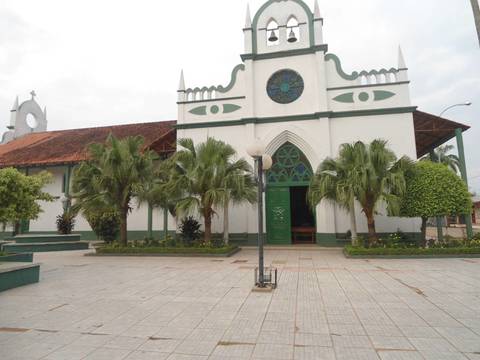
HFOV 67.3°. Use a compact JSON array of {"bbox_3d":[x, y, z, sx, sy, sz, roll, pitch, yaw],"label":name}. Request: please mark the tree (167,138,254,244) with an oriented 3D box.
[{"bbox_3d":[-1.373,0.763,17.191,3.800,5.190,3.500,-2,-6,10],"label":"tree"}]

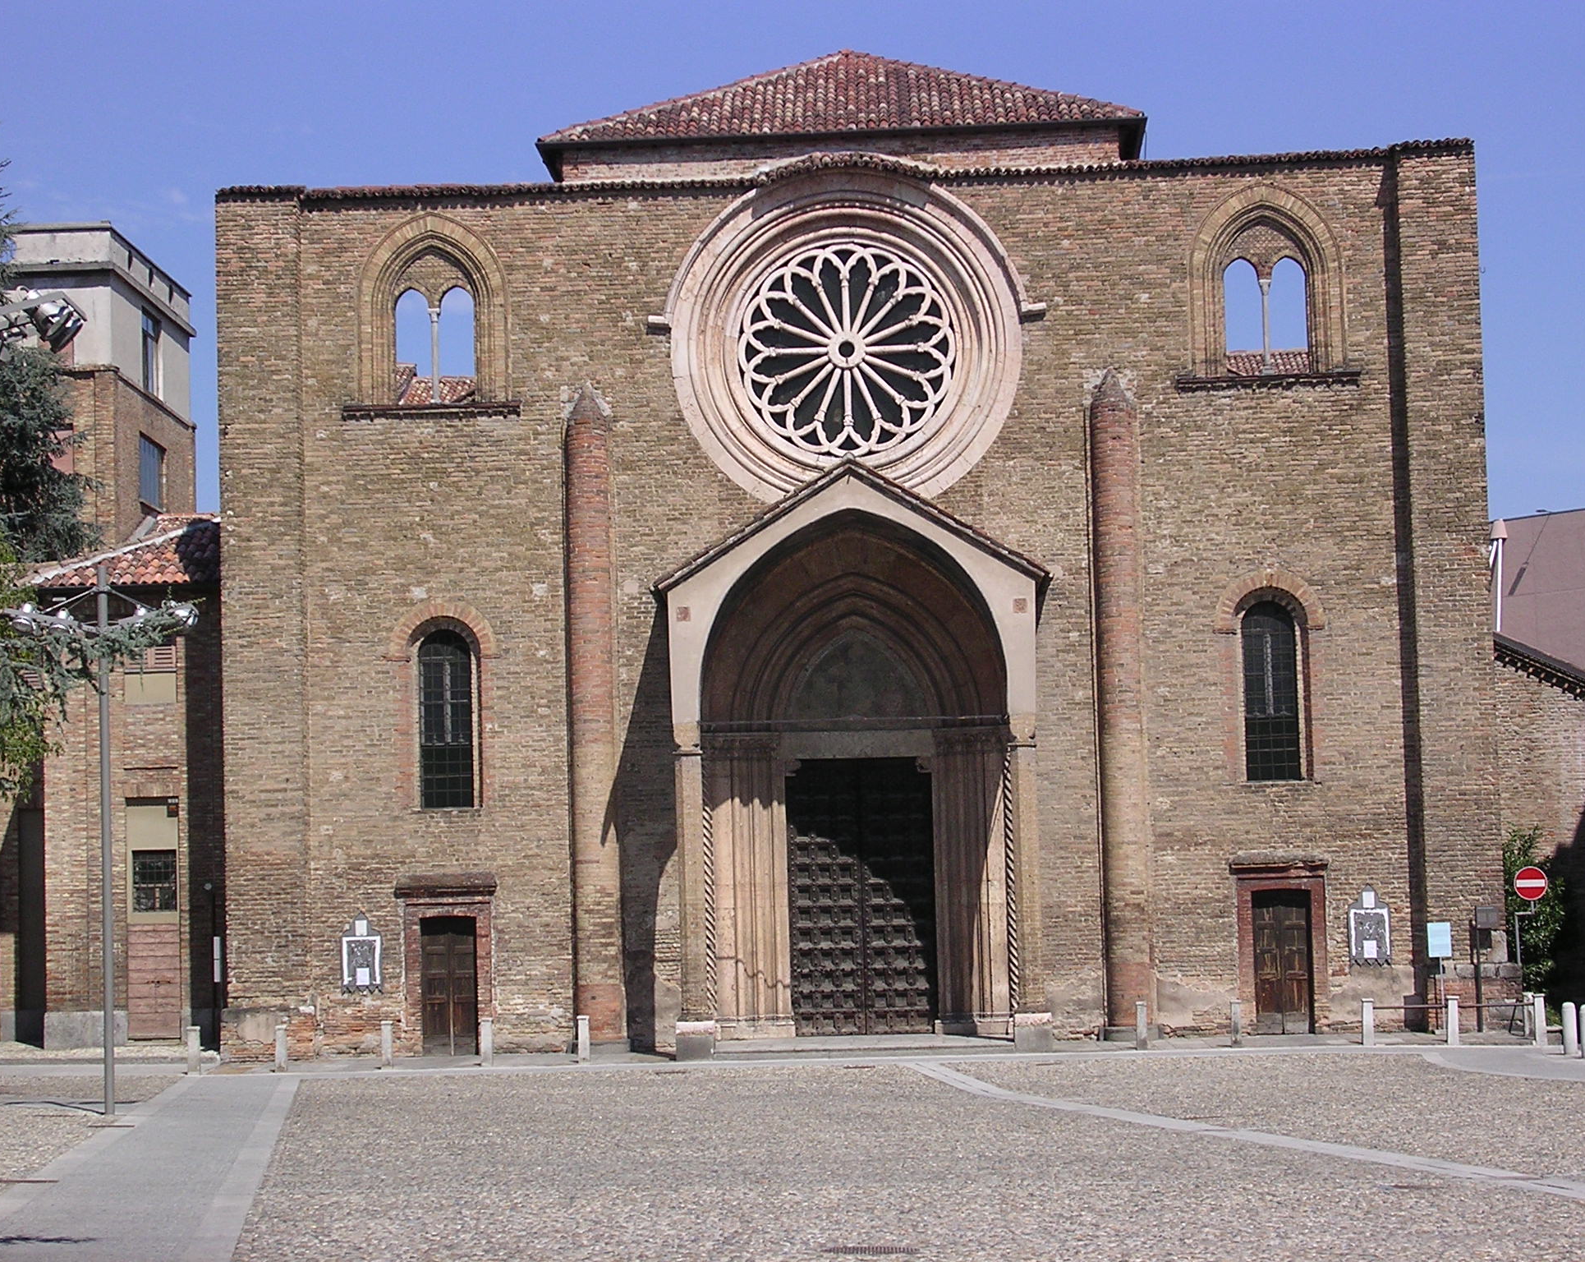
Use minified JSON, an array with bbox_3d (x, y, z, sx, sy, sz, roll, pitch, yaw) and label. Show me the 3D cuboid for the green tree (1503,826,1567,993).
[{"bbox_3d":[13.998,5.511,66.000,1.250,3.600,1.300,-2,-5,1],"label":"green tree"}]

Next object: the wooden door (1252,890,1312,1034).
[{"bbox_3d":[8.845,5.962,63.146,1.020,2.570,0.120,-2,-5,1],"label":"wooden door"}]

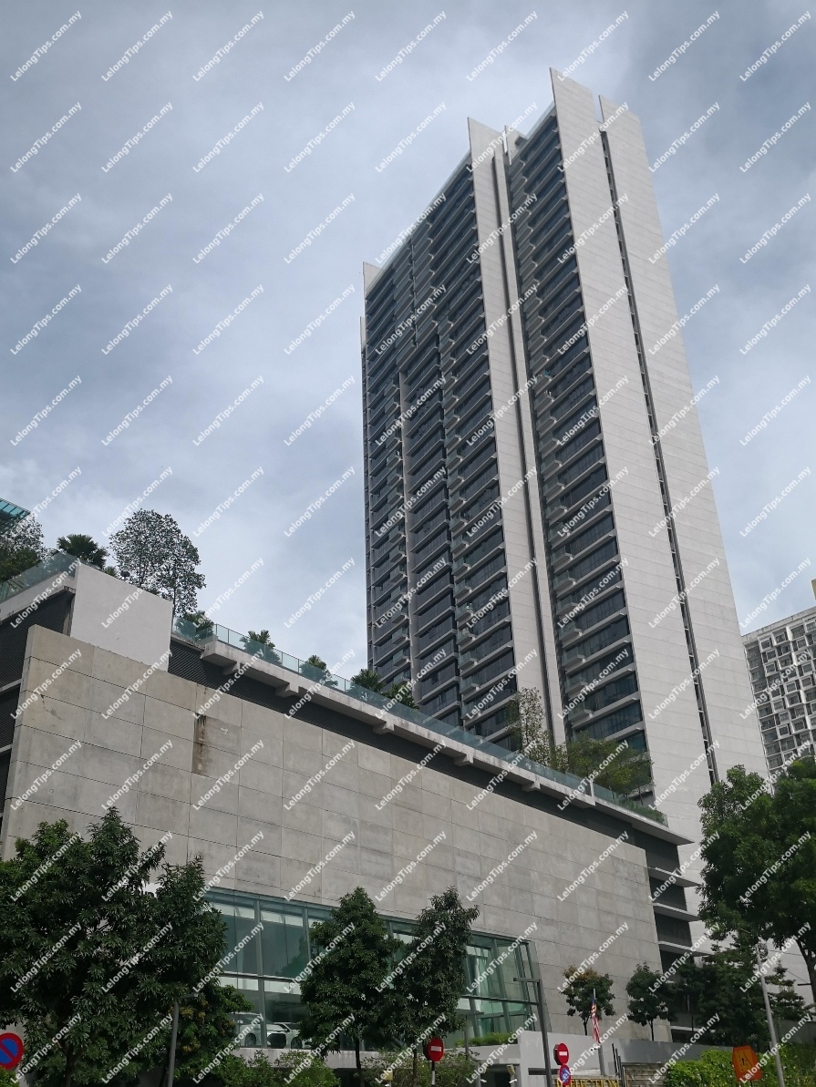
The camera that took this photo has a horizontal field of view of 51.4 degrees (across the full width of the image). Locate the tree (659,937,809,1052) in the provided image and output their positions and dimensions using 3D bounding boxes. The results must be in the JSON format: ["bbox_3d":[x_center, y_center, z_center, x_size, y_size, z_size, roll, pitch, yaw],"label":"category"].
[{"bbox_3d":[21.867,30.442,57.000,9.300,8.300,8.200,-10,-30,16],"label":"tree"}]

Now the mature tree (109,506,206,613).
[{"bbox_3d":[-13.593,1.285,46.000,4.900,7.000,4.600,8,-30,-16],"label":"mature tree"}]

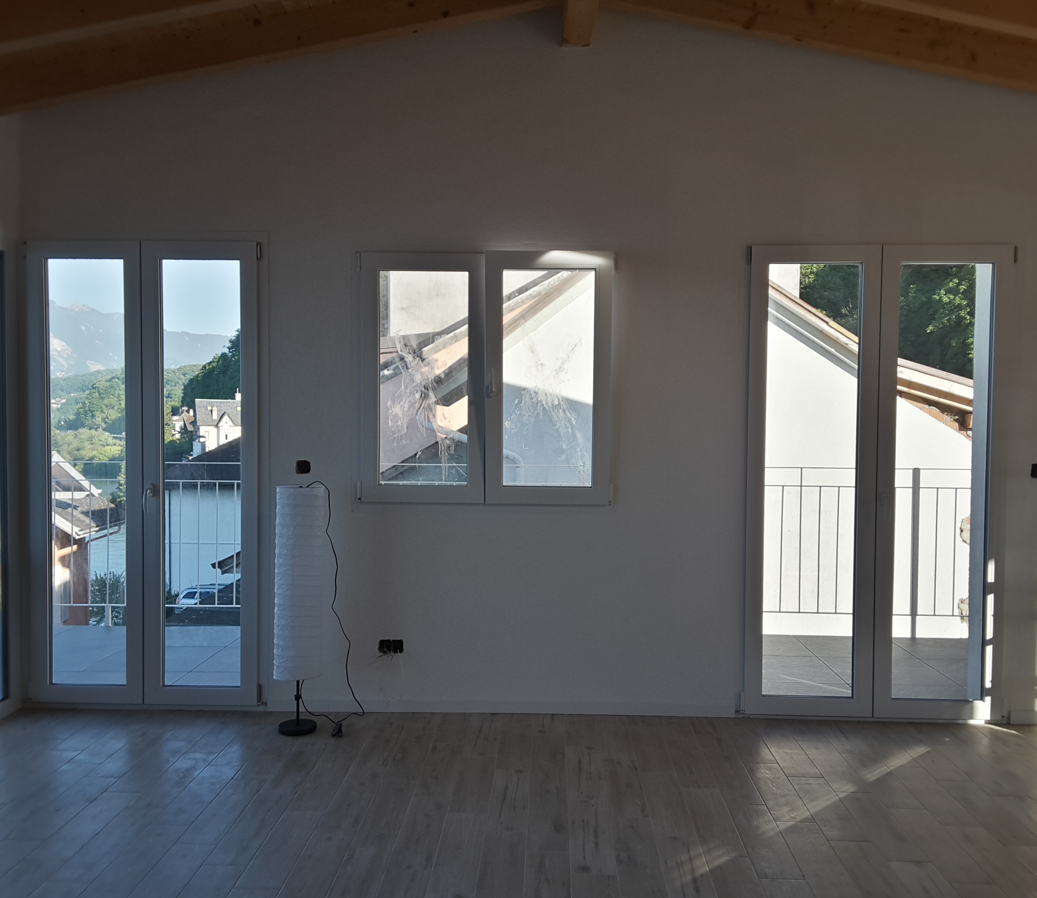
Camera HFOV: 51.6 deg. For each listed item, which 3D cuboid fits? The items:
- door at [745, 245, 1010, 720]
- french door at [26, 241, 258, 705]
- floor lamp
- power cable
[{"bbox_3d":[1.754,0.166,5.248,1.256,2.302,0.080,0,2,2],"label":"door"},{"bbox_3d":[-1.871,0.127,5.370,1.154,2.311,0.080,0,2,2],"label":"french door"},{"bbox_3d":[-1.036,0.750,5.043,0.232,1.151,0.232,0,2,2],"label":"floor lamp"},{"bbox_3d":[-0.897,0.736,5.130,0.267,1.176,0.349,0,2,2],"label":"power cable"}]

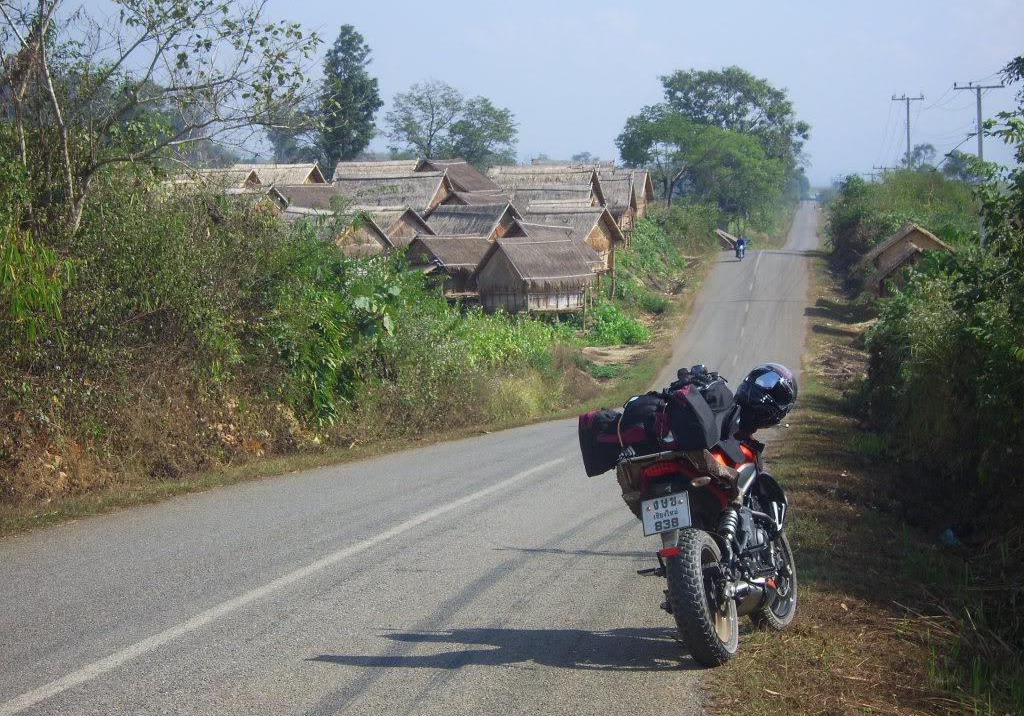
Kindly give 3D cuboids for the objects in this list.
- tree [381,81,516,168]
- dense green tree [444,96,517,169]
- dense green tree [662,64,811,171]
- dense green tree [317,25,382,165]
[{"bbox_3d":[-5.760,-19.505,290.406,12.050,14.360,11.450,-1,3,0],"label":"tree"},{"bbox_3d":[-2.792,-18.048,280.352,7.020,12.460,6.660,-1,3,0],"label":"dense green tree"},{"bbox_3d":[24.635,-22.817,330.513,16.410,18.160,15.590,-1,3,0],"label":"dense green tree"},{"bbox_3d":[-11.679,-16.287,220.455,4.810,16.090,4.570,-1,3,0],"label":"dense green tree"}]

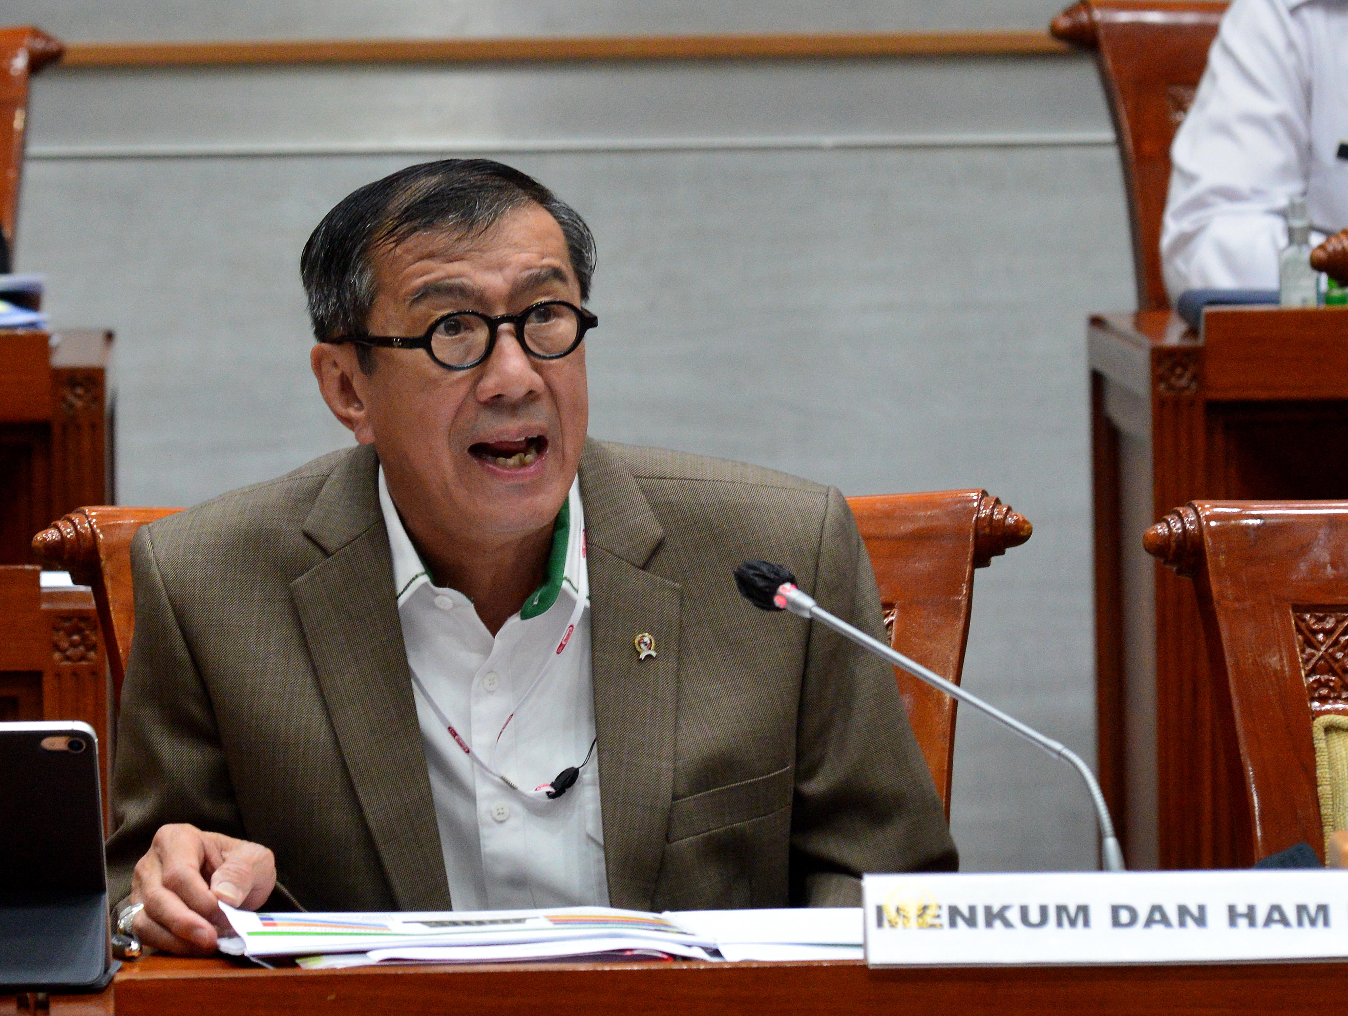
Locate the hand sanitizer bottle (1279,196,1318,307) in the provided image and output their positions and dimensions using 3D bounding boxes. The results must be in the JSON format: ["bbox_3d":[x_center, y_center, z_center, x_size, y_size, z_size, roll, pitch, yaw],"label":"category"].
[{"bbox_3d":[0.594,-0.244,8.050,0.037,0.108,0.037,-1,4,-3],"label":"hand sanitizer bottle"}]

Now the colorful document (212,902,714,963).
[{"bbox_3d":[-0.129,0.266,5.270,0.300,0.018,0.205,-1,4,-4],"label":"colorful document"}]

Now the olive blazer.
[{"bbox_3d":[-0.095,0.244,5.521,0.550,0.590,0.440,-1,4,-5],"label":"olive blazer"}]

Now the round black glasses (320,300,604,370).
[{"bbox_3d":[-0.141,-0.114,5.480,0.138,0.046,0.143,-7,6,-31],"label":"round black glasses"}]

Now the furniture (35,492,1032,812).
[{"bbox_3d":[-0.061,0.526,5.570,0.680,1.040,0.620,-1,4,-7],"label":"furniture"}]

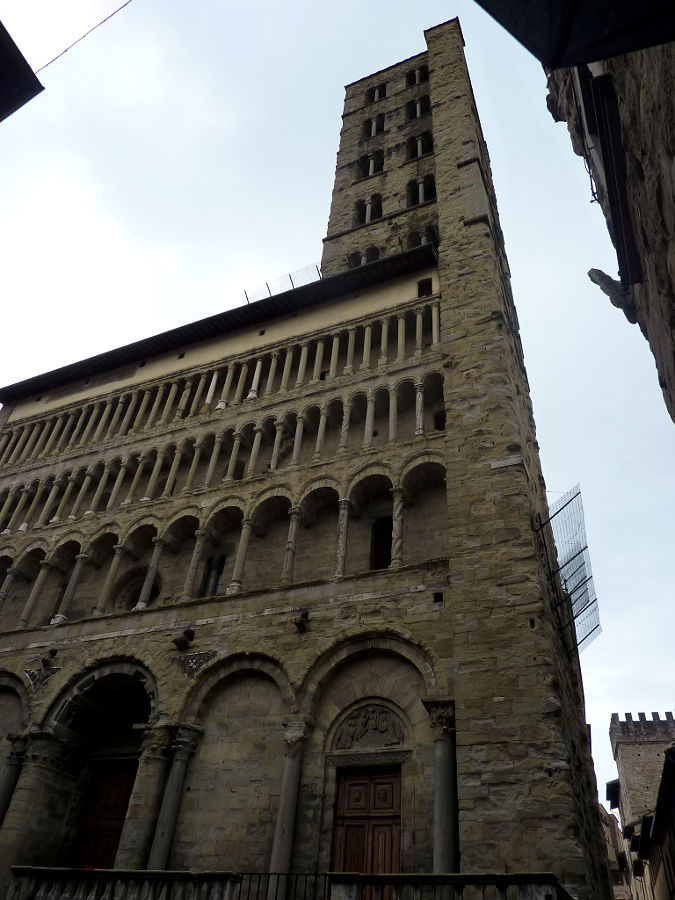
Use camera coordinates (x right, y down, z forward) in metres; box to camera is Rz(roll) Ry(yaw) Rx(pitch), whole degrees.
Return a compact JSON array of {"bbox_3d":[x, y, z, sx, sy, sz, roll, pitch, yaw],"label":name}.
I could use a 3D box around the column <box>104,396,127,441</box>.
[{"bbox_3d":[-11.542,-1.666,33.840,0.350,2.720,0.350,-13,-43,21],"label":"column"}]

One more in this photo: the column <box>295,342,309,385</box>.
[{"bbox_3d":[-1.468,-3.554,27.046,0.320,2.601,0.320,3,-41,3],"label":"column"}]

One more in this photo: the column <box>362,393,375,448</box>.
[{"bbox_3d":[1.242,-1.248,25.875,0.370,2.760,0.370,-13,-43,21],"label":"column"}]

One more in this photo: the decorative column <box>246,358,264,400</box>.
[{"bbox_3d":[-3.696,-3.266,29.515,0.360,2.801,0.360,-13,-44,20],"label":"decorative column"}]

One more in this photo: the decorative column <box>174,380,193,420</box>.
[{"bbox_3d":[-7.628,-2.475,32.243,0.370,2.490,0.370,-13,-43,21],"label":"decorative column"}]

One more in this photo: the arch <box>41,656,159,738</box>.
[{"bbox_3d":[-6.938,7.776,20.545,4.667,2.234,1.000,-13,-44,21],"label":"arch"}]

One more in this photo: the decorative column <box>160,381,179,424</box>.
[{"bbox_3d":[-8.100,-2.287,31.220,0.360,2.775,0.360,-13,-44,20],"label":"decorative column"}]

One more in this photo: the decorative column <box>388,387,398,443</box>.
[{"bbox_3d":[2.098,-1.393,24.390,0.390,2.909,0.390,3,-41,2],"label":"decorative column"}]

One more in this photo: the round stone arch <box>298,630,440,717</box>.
[{"bbox_3d":[0.973,6.244,18.312,4.052,2.233,0.600,-13,-44,20],"label":"round stone arch"}]

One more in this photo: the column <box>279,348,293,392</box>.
[{"bbox_3d":[-2.101,-3.385,27.373,0.330,2.661,0.330,3,-42,3],"label":"column"}]

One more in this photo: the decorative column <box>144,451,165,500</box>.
[{"bbox_3d":[-8.257,1.127,29.382,0.360,2.610,0.360,-13,-43,21],"label":"decorative column"}]

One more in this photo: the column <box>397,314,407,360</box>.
[{"bbox_3d":[2.648,-4.689,26.894,0.350,2.844,0.350,-13,-44,21],"label":"column"}]

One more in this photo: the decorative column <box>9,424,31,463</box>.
[{"bbox_3d":[-17.070,-0.327,34.916,0.350,2.829,0.350,-13,-44,21],"label":"decorative column"}]

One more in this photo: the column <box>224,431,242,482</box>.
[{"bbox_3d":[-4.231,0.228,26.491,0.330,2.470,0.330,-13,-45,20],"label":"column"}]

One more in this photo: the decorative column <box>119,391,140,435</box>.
[{"bbox_3d":[-10.301,-1.893,32.225,0.350,2.870,0.350,-13,-44,21],"label":"decorative column"}]

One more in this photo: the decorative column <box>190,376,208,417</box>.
[{"bbox_3d":[-6.130,-2.361,28.773,0.320,2.601,0.320,-13,-44,21],"label":"decorative column"}]

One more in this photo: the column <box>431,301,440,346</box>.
[{"bbox_3d":[4.000,-5.192,26.533,0.350,2.704,0.350,-13,-44,21],"label":"column"}]

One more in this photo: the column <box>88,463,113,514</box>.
[{"bbox_3d":[-9.978,1.581,27.251,0.360,2.706,0.360,-13,-46,20],"label":"column"}]

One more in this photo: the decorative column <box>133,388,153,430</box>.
[{"bbox_3d":[-9.556,-2.018,31.885,0.350,2.797,0.350,-13,-44,21],"label":"decorative column"}]

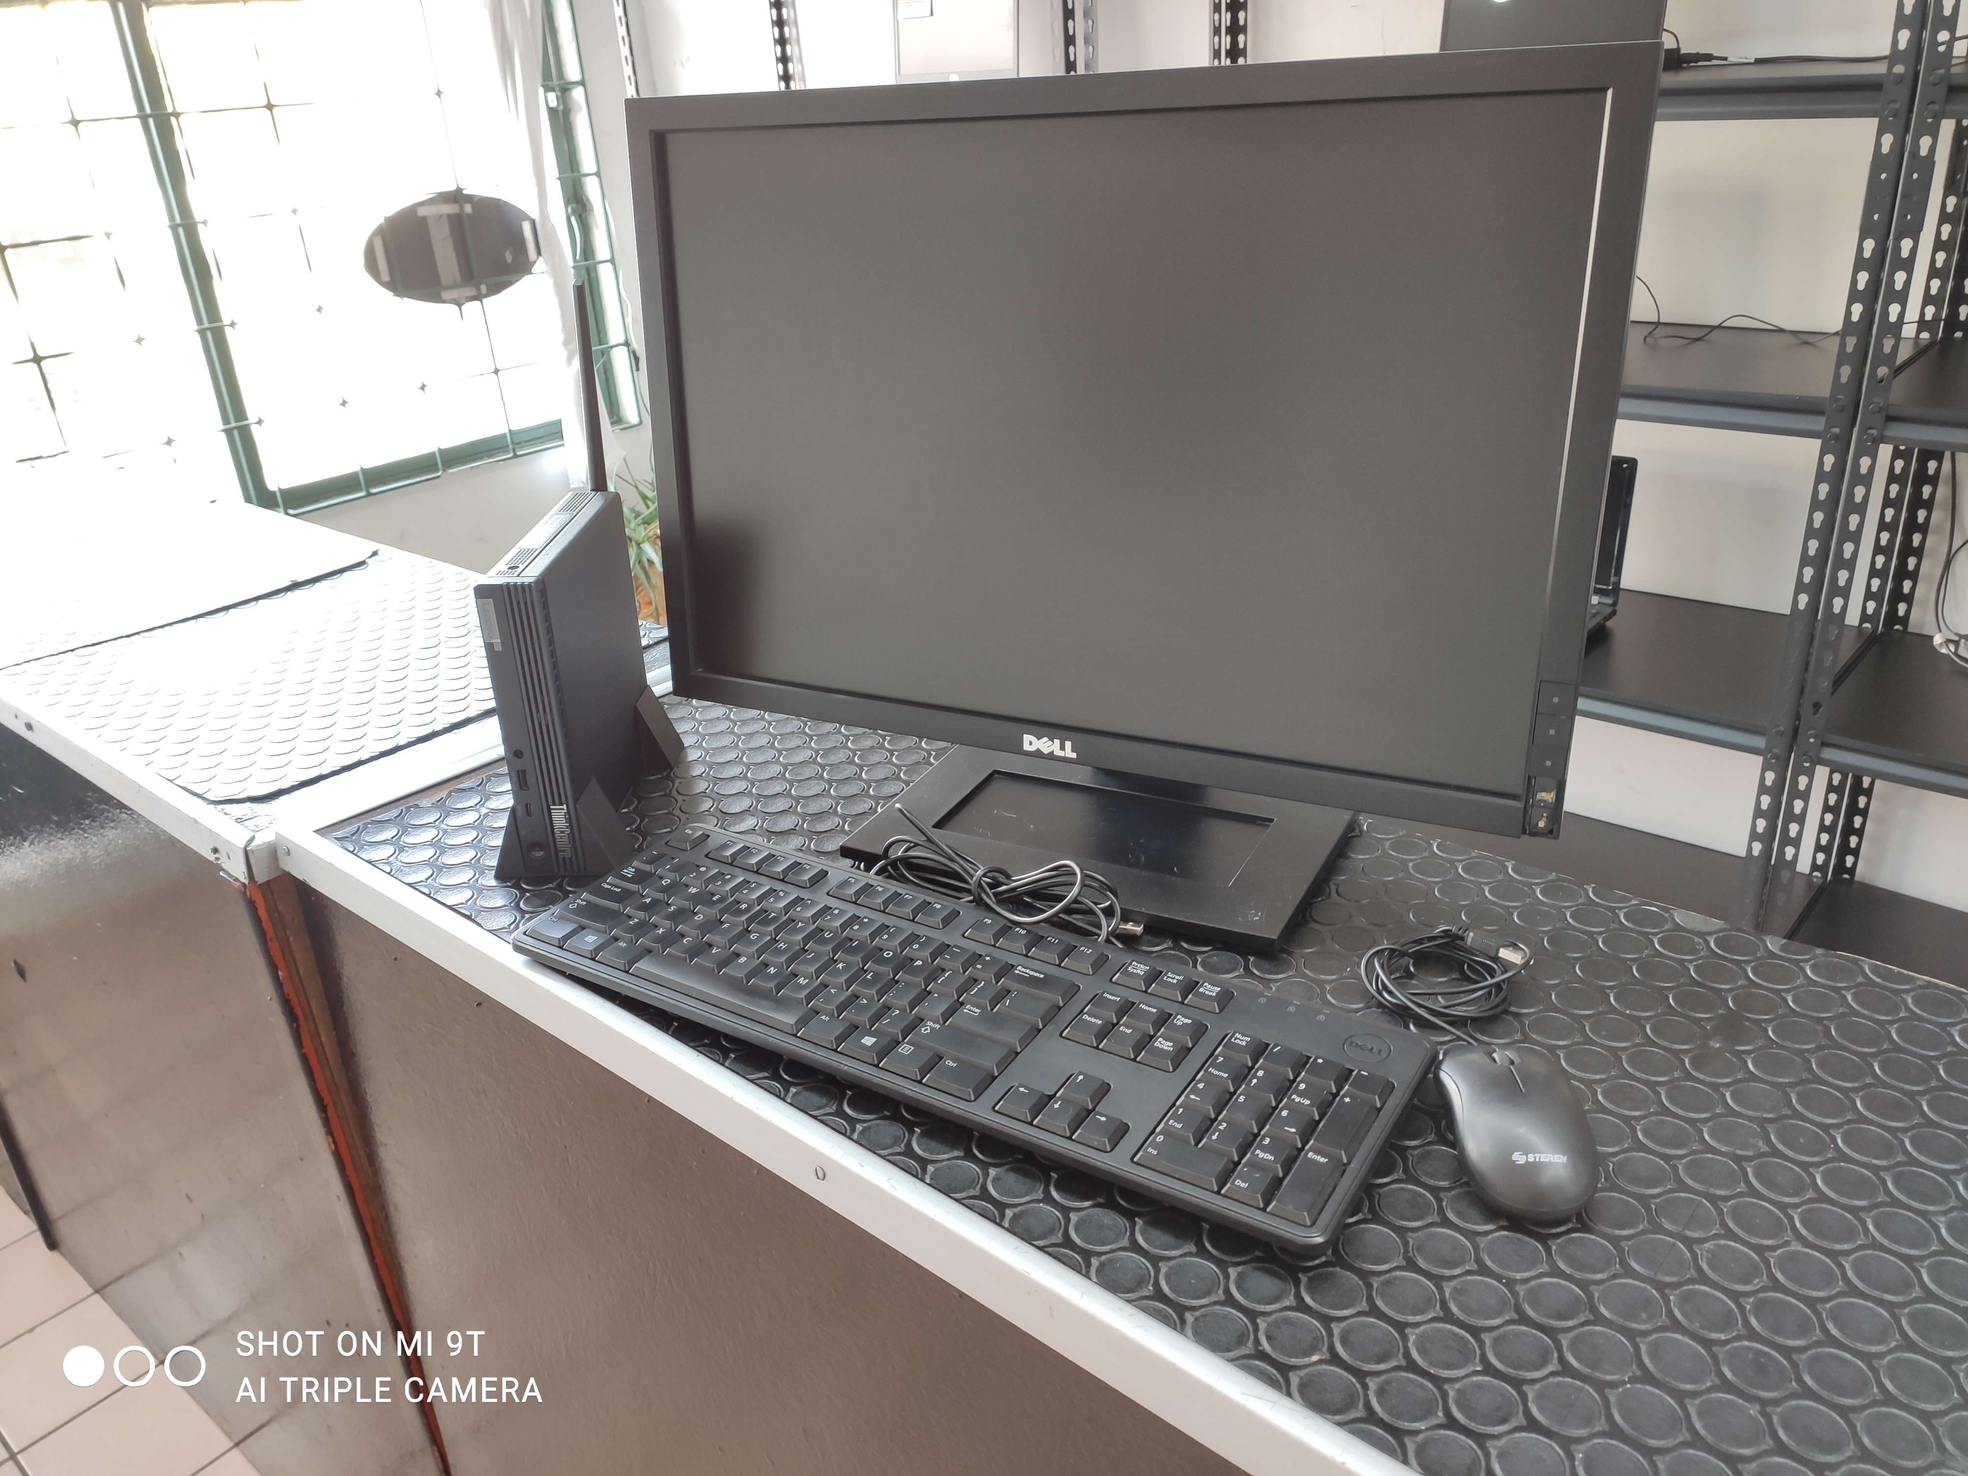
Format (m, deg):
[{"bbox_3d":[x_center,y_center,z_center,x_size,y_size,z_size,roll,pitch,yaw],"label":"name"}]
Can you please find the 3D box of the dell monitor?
[{"bbox_3d":[0.060,-0.128,0.790,0.509,0.415,0.168,9,27,26],"label":"dell monitor"}]

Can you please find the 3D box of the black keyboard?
[{"bbox_3d":[-0.025,0.123,0.718,0.449,0.027,0.148,12,29,31],"label":"black keyboard"}]

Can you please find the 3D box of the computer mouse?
[{"bbox_3d":[0.221,0.151,0.610,0.058,0.036,0.102,-1,24,5],"label":"computer mouse"}]

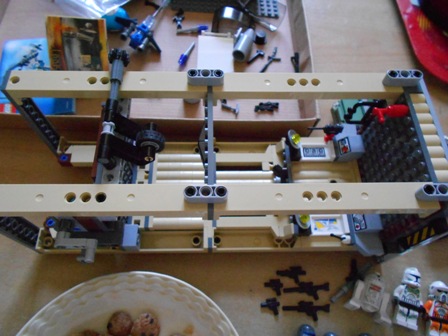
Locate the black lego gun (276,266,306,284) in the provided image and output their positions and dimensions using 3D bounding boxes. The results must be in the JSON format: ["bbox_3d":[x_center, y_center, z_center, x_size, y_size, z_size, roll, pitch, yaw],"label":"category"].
[{"bbox_3d":[0.054,0.085,0.266,0.024,0.004,0.014,1,64,-2],"label":"black lego gun"}]

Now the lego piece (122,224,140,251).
[{"bbox_3d":[-0.069,0.053,0.254,0.011,0.016,0.016,0,64,-3],"label":"lego piece"}]

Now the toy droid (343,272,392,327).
[{"bbox_3d":[0.107,0.096,0.248,0.028,0.015,0.030,22,65,8],"label":"toy droid"}]

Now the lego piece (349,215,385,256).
[{"bbox_3d":[0.109,0.051,0.258,0.020,0.019,0.032,0,64,-3],"label":"lego piece"}]

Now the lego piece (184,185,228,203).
[{"bbox_3d":[-0.010,0.014,0.179,0.024,0.008,0.008,0,64,-3],"label":"lego piece"}]

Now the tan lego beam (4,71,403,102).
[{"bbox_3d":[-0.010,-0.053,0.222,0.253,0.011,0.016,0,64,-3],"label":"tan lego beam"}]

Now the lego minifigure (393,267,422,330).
[{"bbox_3d":[0.138,0.095,0.250,0.024,0.013,0.042,18,65,6],"label":"lego minifigure"}]

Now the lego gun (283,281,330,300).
[{"bbox_3d":[0.065,0.096,0.261,0.037,0.004,0.014,-3,64,-4],"label":"lego gun"}]

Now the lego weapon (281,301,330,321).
[{"bbox_3d":[0.063,0.109,0.255,0.036,0.004,0.013,1,64,-2],"label":"lego weapon"}]

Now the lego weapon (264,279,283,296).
[{"bbox_3d":[0.038,0.090,0.254,0.014,0.004,0.013,5,64,0],"label":"lego weapon"}]

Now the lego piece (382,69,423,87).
[{"bbox_3d":[0.117,-0.058,0.220,0.024,0.008,0.008,0,64,-3],"label":"lego piece"}]

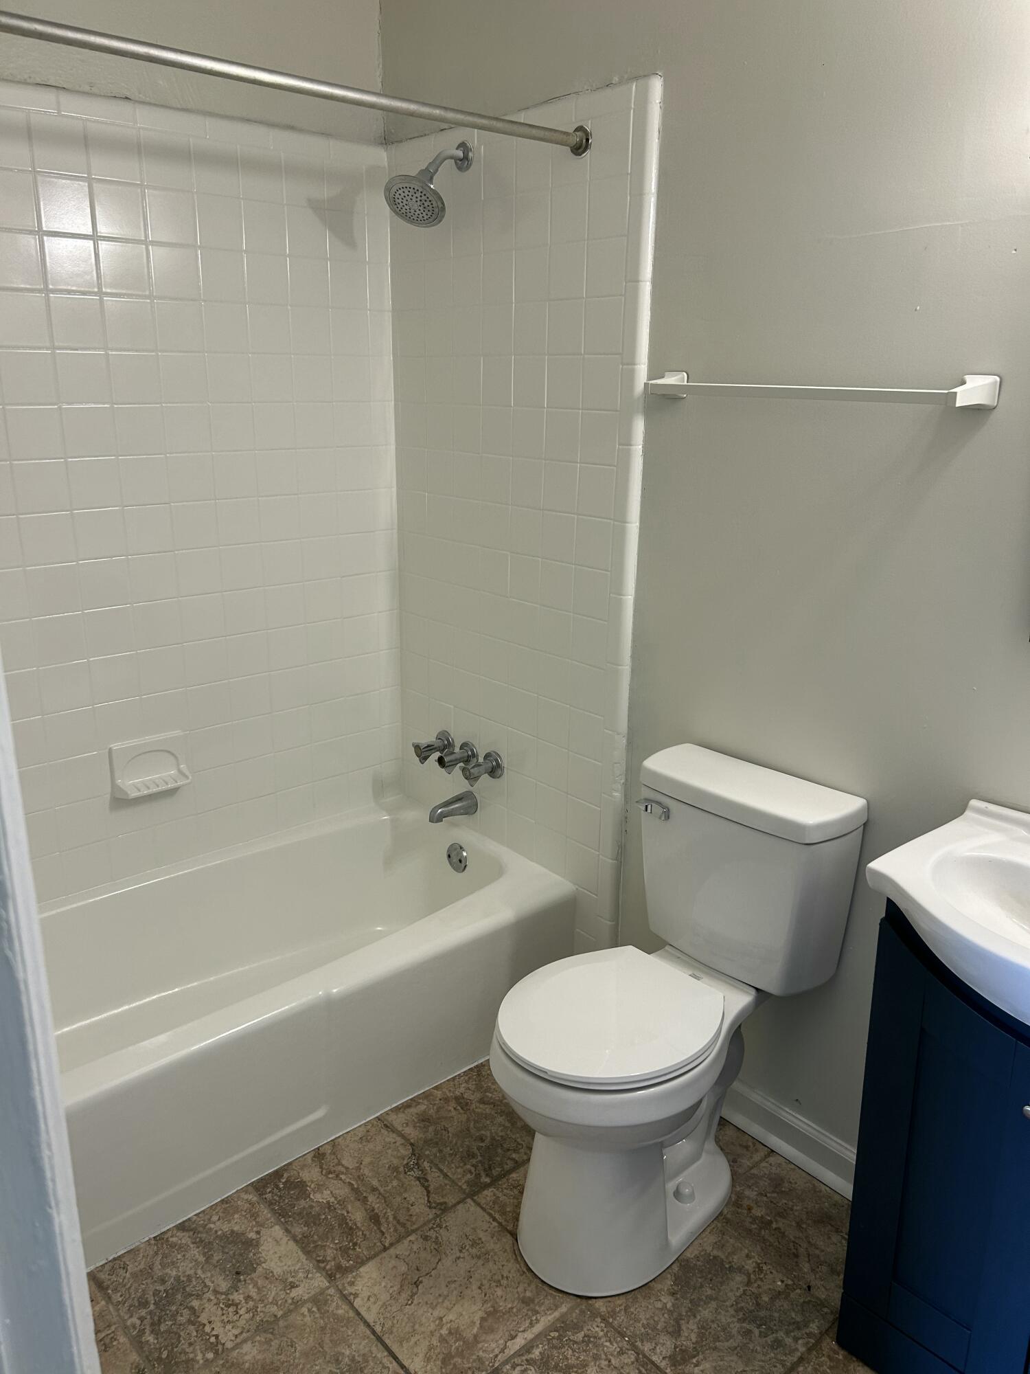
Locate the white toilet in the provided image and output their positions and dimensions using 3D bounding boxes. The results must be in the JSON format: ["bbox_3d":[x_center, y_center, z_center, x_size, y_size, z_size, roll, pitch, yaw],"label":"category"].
[{"bbox_3d":[0.237,0.606,1.875,0.655,0.819,0.412,-14,22,-39],"label":"white toilet"}]

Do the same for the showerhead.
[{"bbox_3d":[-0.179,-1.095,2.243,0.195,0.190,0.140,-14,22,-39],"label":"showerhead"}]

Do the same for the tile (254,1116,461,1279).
[{"bbox_3d":[-0.302,0.993,2.004,0.300,0.010,0.298,-14,22,-39],"label":"tile"}]

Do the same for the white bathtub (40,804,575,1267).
[{"bbox_3d":[-0.658,0.705,2.304,1.524,0.359,0.723,-14,22,-39],"label":"white bathtub"}]

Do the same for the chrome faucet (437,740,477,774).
[{"bbox_3d":[-0.149,0.184,2.654,0.095,0.075,0.075,-14,22,-39],"label":"chrome faucet"}]

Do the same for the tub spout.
[{"bbox_3d":[-0.161,0.321,2.669,0.143,0.053,0.048,-14,22,-39],"label":"tub spout"}]

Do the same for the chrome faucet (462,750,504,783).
[{"bbox_3d":[-0.083,0.207,2.582,0.095,0.075,0.074,-14,22,-39],"label":"chrome faucet"}]

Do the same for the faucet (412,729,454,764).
[{"bbox_3d":[-0.220,0.160,2.731,0.095,0.075,0.075,-14,22,-39],"label":"faucet"}]

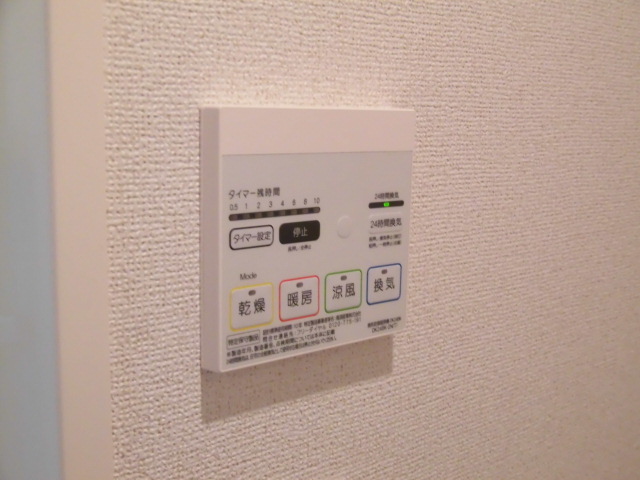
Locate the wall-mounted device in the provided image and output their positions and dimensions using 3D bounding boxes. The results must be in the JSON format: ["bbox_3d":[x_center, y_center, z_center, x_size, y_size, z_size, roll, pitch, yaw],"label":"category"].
[{"bbox_3d":[-0.003,-0.005,0.472,0.129,0.120,0.015,-7,11,-44],"label":"wall-mounted device"}]

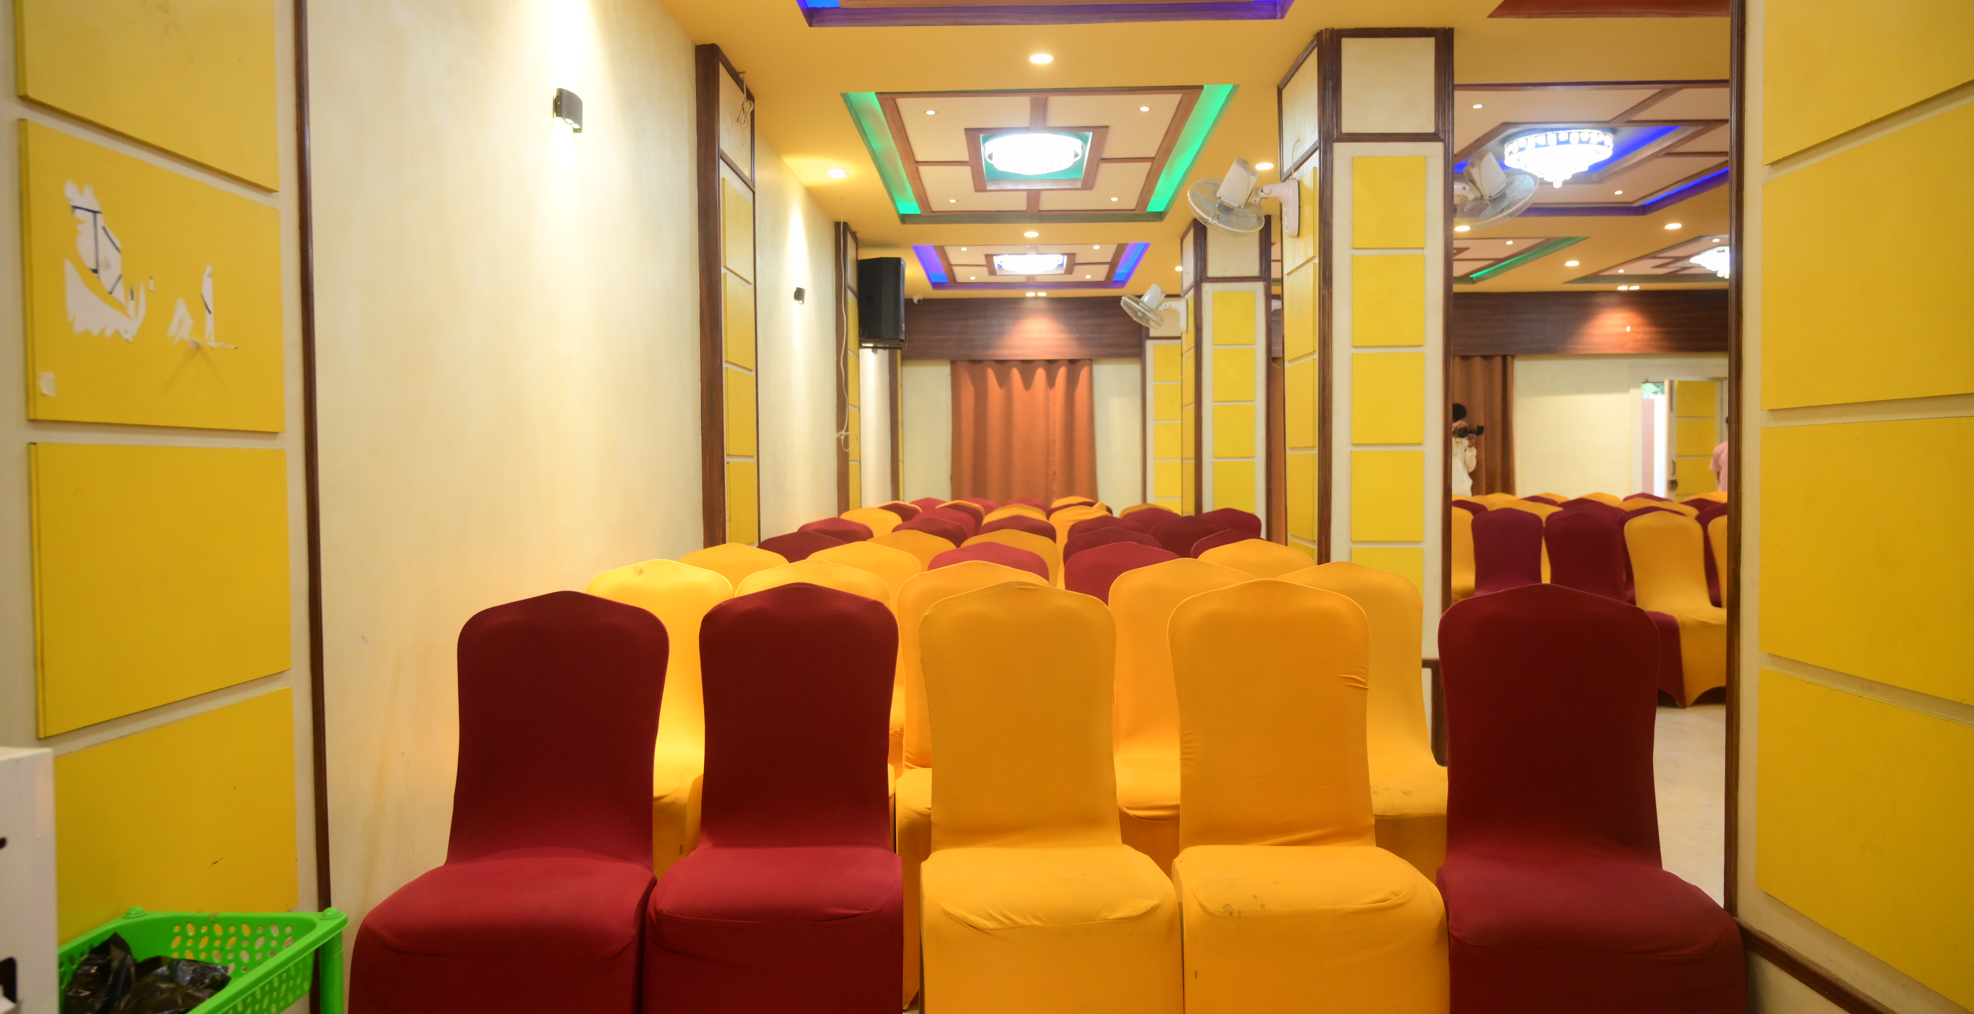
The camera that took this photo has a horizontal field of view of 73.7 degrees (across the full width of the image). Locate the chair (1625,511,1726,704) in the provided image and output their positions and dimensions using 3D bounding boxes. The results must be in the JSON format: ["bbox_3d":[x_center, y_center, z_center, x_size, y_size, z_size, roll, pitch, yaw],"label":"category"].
[{"bbox_3d":[3.610,0.492,6.700,0.455,0.945,0.560,-1,2,-7],"label":"chair"}]

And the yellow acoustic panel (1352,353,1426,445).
[{"bbox_3d":[1.611,-0.432,5.280,0.291,0.370,0.025,0,2,1],"label":"yellow acoustic panel"}]

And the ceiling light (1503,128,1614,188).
[{"bbox_3d":[3.407,-2.066,7.845,0.610,0.330,0.610,0,2,1],"label":"ceiling light"}]

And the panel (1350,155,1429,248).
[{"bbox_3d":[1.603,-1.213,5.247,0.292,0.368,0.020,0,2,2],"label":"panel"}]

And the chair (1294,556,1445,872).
[{"bbox_3d":[0.866,0.603,3.000,0.445,0.935,0.530,0,2,5],"label":"chair"}]

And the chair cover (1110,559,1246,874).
[{"bbox_3d":[0.497,0.604,3.078,0.445,0.935,0.530,0,2,2],"label":"chair cover"}]

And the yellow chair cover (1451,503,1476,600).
[{"bbox_3d":[2.746,0.466,7.703,0.450,0.930,0.580,0,2,1],"label":"yellow chair cover"}]

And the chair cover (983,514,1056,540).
[{"bbox_3d":[0.155,0.514,6.266,0.445,0.935,0.530,0,2,1],"label":"chair cover"}]

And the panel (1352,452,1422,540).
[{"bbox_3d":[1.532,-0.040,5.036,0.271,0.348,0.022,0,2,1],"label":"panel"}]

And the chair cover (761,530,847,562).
[{"bbox_3d":[-0.729,0.569,5.003,0.450,0.930,0.580,0,2,1],"label":"chair cover"}]

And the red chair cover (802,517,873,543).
[{"bbox_3d":[-0.805,0.533,6.698,0.455,0.945,0.560,0,2,1],"label":"red chair cover"}]

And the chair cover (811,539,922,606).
[{"bbox_3d":[-0.415,0.587,4.172,0.450,0.945,0.530,0,2,2],"label":"chair cover"}]

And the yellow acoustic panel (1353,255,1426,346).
[{"bbox_3d":[1.478,-0.765,4.838,0.265,0.334,0.020,0,2,1],"label":"yellow acoustic panel"}]

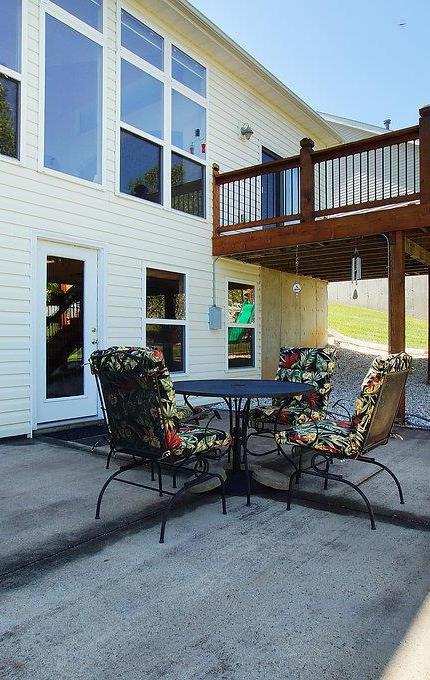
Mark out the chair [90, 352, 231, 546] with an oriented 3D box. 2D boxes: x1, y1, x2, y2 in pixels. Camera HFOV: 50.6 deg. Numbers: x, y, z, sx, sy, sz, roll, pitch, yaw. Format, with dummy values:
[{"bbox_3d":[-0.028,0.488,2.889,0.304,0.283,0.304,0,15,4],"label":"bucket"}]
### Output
[{"bbox_3d":[-0.300,0.540,2.745,0.590,1.020,0.660,0,0,39],"label":"chair"}]

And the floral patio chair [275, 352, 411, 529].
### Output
[{"bbox_3d":[0.810,0.555,2.885,0.660,1.000,0.590,0,0,36],"label":"floral patio chair"}]

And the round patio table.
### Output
[{"bbox_3d":[0.171,0.690,3.300,1.070,0.725,1.070,0,0,0],"label":"round patio table"}]

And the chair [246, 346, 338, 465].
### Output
[{"bbox_3d":[0.620,0.550,3.810,0.590,1.000,0.660,0,0,38],"label":"chair"}]

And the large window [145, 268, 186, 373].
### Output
[{"bbox_3d":[-0.670,-0.250,6.330,0.090,1.500,0.830,0,0,39],"label":"large window"}]

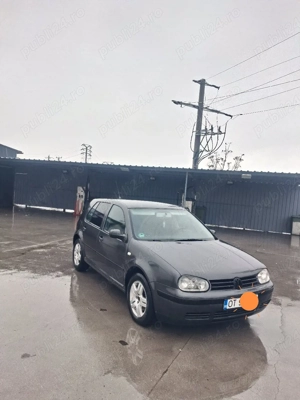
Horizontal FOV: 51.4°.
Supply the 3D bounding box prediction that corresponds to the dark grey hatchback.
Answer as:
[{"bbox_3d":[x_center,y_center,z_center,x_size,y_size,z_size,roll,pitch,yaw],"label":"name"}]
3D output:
[{"bbox_3d":[0.035,0.775,5.280,1.770,1.450,4.150,3,2,-30],"label":"dark grey hatchback"}]

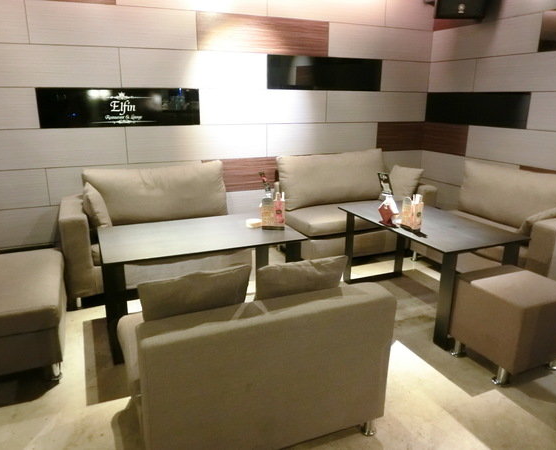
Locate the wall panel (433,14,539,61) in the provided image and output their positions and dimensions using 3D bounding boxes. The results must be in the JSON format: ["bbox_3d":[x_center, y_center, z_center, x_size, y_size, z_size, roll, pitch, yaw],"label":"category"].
[{"bbox_3d":[1.895,-1.720,4.045,0.030,0.307,1.234,-7,18,-22],"label":"wall panel"}]

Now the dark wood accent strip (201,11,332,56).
[{"bbox_3d":[-0.103,-1.692,3.889,1.267,0.309,0.030,-7,18,-22],"label":"dark wood accent strip"}]

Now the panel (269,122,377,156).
[{"bbox_3d":[0.472,-0.869,4.392,1.267,0.309,0.030,-7,18,-22],"label":"panel"}]

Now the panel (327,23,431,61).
[{"bbox_3d":[1.053,-1.818,4.356,1.259,0.307,0.030,-7,18,-22],"label":"panel"}]

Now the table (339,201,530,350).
[{"bbox_3d":[1.056,0.284,3.196,0.675,0.648,1.152,-7,18,-22],"label":"table"}]

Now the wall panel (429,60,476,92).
[{"bbox_3d":[1.770,-1.507,4.405,0.030,0.307,0.614,-7,18,-22],"label":"wall panel"}]

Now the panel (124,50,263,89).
[{"bbox_3d":[-0.687,-1.328,3.735,1.267,0.309,0.030,-7,18,-22],"label":"panel"}]

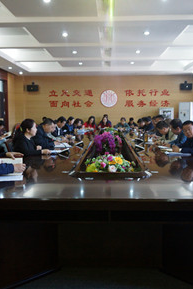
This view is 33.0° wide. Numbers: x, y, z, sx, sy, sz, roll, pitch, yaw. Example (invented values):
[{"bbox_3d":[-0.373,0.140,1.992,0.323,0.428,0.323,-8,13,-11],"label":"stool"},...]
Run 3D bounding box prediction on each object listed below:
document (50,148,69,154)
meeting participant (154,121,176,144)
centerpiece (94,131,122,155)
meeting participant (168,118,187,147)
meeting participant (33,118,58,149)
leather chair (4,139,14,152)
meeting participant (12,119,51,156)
[{"bbox_3d":[-0.558,0.105,4.973,0.290,0.040,0.270,0,5,2],"label":"document"},{"bbox_3d":[1.474,0.149,6.338,0.700,1.240,0.500,0,5,2],"label":"meeting participant"},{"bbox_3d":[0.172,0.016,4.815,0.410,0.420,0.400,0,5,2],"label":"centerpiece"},{"bbox_3d":[1.467,0.199,5.609,0.700,1.270,0.500,0,5,2],"label":"meeting participant"},{"bbox_3d":[-0.984,0.138,6.173,0.720,1.250,0.520,0,5,2],"label":"meeting participant"},{"bbox_3d":[-1.159,0.381,5.497,0.590,0.890,0.560,0,5,2],"label":"leather chair"},{"bbox_3d":[-0.959,0.256,4.961,0.680,1.270,0.480,0,5,2],"label":"meeting participant"}]

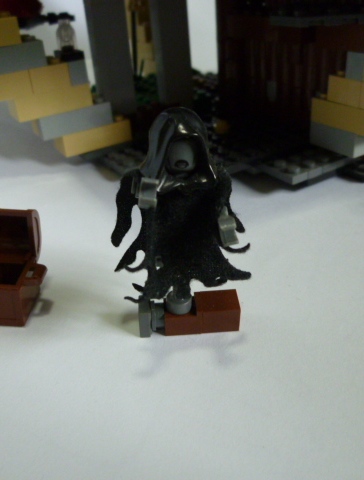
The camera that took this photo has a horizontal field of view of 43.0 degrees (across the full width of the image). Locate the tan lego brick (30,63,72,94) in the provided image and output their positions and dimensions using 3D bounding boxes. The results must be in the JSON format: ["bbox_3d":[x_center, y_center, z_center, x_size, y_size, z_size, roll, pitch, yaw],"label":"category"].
[{"bbox_3d":[-0.057,-0.070,0.196,0.016,0.010,0.015,-20,33,-23],"label":"tan lego brick"}]

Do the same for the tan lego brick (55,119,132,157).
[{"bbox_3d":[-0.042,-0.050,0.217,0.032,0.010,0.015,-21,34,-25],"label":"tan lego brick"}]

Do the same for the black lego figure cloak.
[{"bbox_3d":[0.000,-0.007,0.110,0.034,0.048,0.018,-7,31,-7],"label":"black lego figure cloak"}]

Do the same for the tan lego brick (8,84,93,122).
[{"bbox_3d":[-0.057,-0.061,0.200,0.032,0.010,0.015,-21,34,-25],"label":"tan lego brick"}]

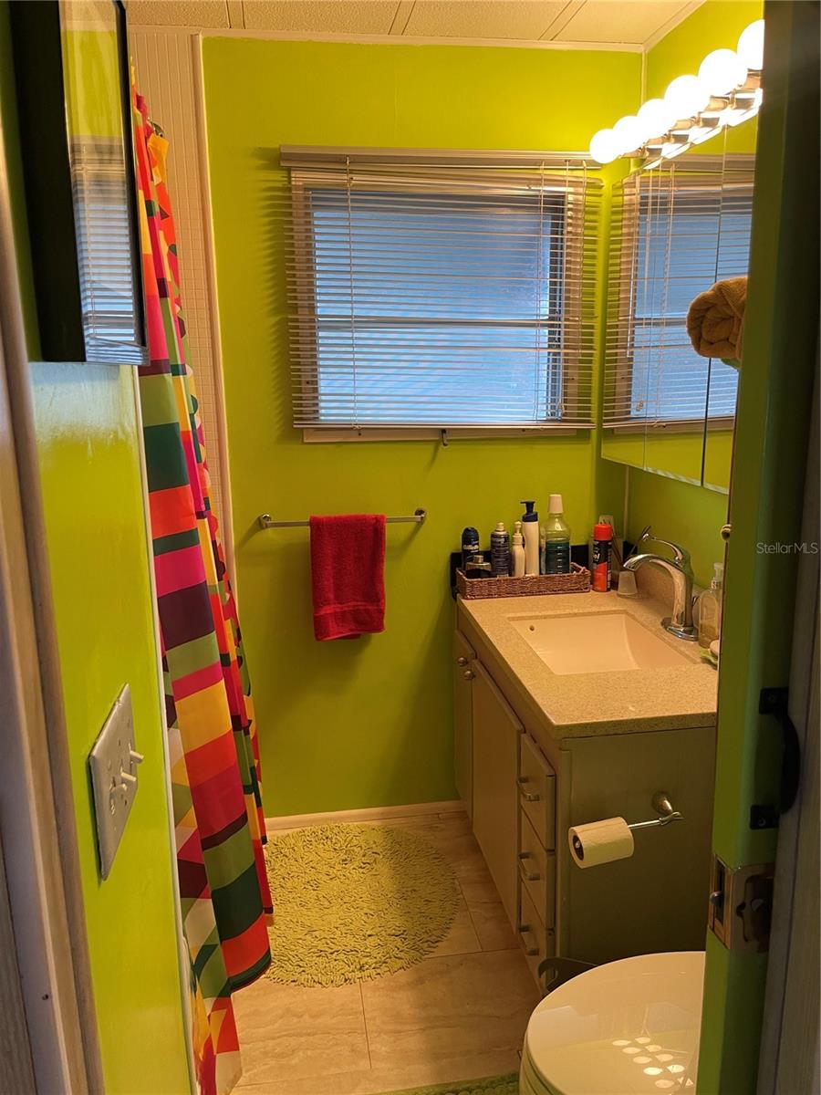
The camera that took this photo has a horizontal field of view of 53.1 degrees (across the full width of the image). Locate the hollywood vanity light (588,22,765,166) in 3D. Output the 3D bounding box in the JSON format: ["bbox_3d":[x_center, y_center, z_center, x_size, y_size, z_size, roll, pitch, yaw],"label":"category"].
[{"bbox_3d":[0.634,-0.975,1.835,0.198,0.115,0.914,-3,12,-8],"label":"hollywood vanity light"}]

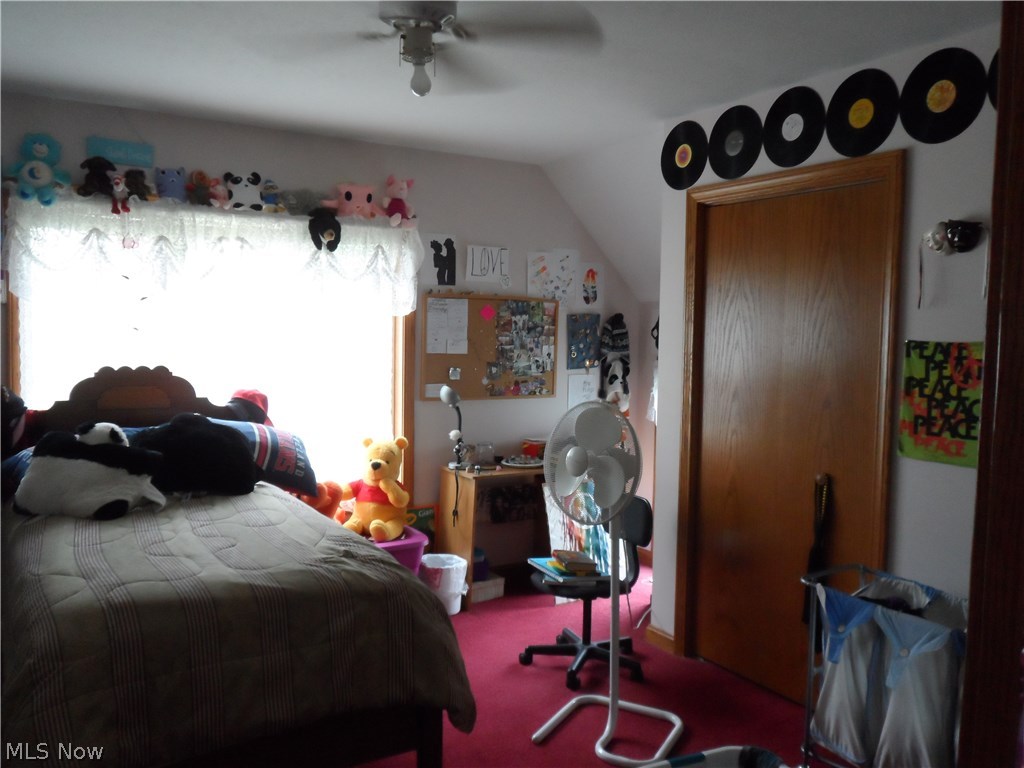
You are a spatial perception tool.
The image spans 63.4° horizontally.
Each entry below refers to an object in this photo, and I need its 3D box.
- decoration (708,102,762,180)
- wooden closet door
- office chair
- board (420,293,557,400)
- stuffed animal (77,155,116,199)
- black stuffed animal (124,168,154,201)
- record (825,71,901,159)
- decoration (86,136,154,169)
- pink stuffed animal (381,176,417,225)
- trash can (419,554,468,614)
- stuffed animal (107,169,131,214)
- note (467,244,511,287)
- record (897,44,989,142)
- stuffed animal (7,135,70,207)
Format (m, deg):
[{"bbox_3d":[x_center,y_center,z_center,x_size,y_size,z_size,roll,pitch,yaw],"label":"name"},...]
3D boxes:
[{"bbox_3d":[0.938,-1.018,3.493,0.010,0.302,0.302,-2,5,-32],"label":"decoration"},{"bbox_3d":[1.072,0.225,3.355,0.080,2.123,1.046,-2,5,-32],"label":"wooden closet door"},{"bbox_3d":[0.376,0.898,3.714,0.570,0.735,0.530,-3,5,-38],"label":"office chair"},{"bbox_3d":[-0.107,-0.203,4.783,0.905,0.605,0.022,-2,5,-32],"label":"board"},{"bbox_3d":[-1.780,-0.886,3.550,0.149,0.178,0.130,-2,5,-32],"label":"stuffed animal"},{"bbox_3d":[-1.641,-0.876,3.651,0.115,0.134,0.110,-2,5,-32],"label":"black stuffed animal"},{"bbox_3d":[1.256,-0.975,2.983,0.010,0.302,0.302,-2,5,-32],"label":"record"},{"bbox_3d":[-1.756,-1.041,3.724,0.270,0.105,0.015,-2,5,-32],"label":"decoration"},{"bbox_3d":[-0.582,-0.947,4.282,0.142,0.256,0.160,-3,5,-40],"label":"pink stuffed animal"},{"bbox_3d":[-0.358,1.067,4.393,0.243,0.262,0.243,1,4,0],"label":"trash can"},{"bbox_3d":[-1.684,-0.819,3.545,0.088,0.179,0.100,-2,5,-32],"label":"stuffed animal"},{"bbox_3d":[-0.135,-0.682,4.769,0.280,0.215,0.006,-2,5,-32],"label":"note"},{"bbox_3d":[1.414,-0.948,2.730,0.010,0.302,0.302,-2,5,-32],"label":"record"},{"bbox_3d":[-1.989,-0.899,3.472,0.255,0.295,0.180,-2,5,-32],"label":"stuffed animal"}]

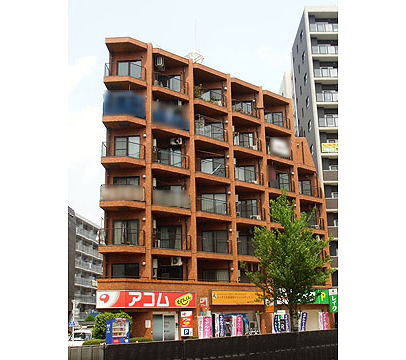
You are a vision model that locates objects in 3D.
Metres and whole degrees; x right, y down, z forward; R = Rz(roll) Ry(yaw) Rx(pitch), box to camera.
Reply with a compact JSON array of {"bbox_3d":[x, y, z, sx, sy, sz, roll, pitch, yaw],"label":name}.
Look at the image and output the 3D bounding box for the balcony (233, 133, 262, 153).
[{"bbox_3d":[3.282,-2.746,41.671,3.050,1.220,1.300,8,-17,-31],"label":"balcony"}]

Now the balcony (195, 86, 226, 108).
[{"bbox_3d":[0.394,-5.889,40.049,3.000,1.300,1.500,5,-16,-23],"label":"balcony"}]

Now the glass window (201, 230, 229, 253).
[{"bbox_3d":[0.792,4.446,38.151,1.860,1.720,0.120,0,-15,-5],"label":"glass window"}]

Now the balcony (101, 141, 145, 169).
[{"bbox_3d":[-5.203,-1.656,35.082,2.821,1.426,1.337,0,-15,-4],"label":"balcony"}]

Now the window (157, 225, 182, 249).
[{"bbox_3d":[-2.314,4.021,36.854,1.693,1.762,0.099,-2,-15,3],"label":"window"}]

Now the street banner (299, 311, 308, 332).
[{"bbox_3d":[7.685,11.007,39.975,0.720,1.800,0.080,8,-17,-31],"label":"street banner"}]

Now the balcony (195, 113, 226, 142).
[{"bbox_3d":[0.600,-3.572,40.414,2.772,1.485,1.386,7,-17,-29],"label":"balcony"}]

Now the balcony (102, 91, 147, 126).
[{"bbox_3d":[-5.260,-4.773,35.916,2.821,2.178,1.337,0,-15,-4],"label":"balcony"}]

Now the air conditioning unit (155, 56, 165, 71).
[{"bbox_3d":[-2.986,-8.215,37.364,0.360,0.580,0.820,-2,-15,3],"label":"air conditioning unit"}]

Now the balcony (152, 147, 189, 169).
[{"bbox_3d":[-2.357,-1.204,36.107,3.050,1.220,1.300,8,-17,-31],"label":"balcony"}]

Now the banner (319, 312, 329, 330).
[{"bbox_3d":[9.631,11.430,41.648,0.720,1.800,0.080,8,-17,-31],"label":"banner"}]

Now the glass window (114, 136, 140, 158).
[{"bbox_3d":[-5.148,-2.160,35.857,1.762,1.762,0.099,-2,-15,3],"label":"glass window"}]

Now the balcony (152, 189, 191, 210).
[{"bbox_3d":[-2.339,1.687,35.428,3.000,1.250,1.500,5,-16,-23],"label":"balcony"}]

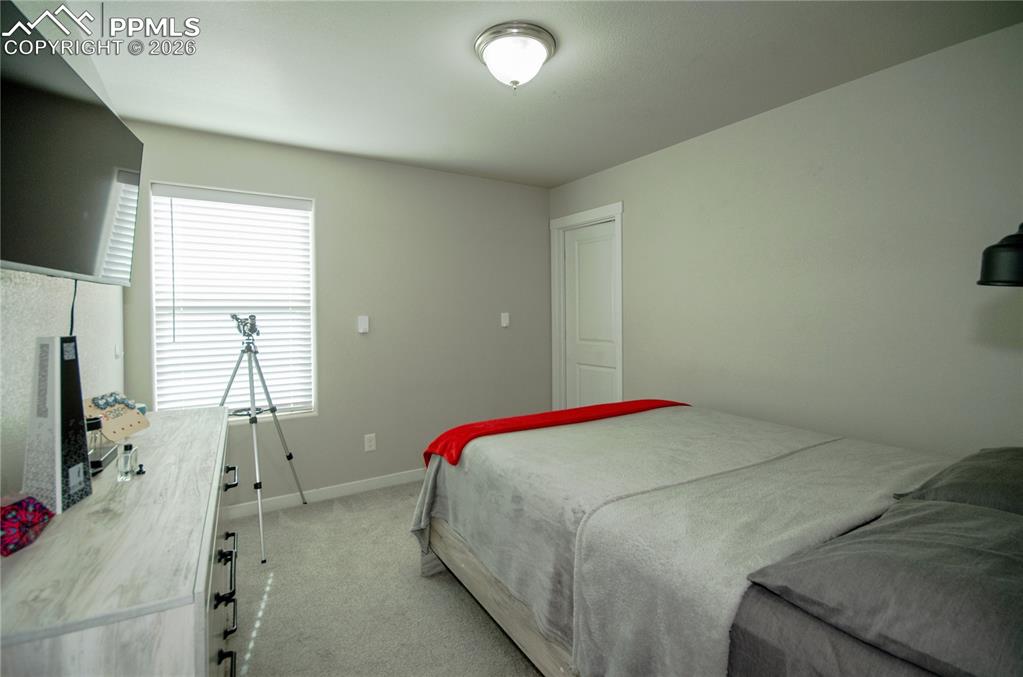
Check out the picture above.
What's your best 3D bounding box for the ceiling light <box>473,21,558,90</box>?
[{"bbox_3d":[0.017,-1.140,1.774,0.340,0.170,0.340,0,4,0],"label":"ceiling light"}]

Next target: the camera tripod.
[{"bbox_3d":[-1.517,0.529,2.463,0.710,1.320,0.630,-3,5,-39],"label":"camera tripod"}]

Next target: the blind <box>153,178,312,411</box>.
[{"bbox_3d":[-1.752,-0.209,2.753,0.870,1.460,0.060,-2,4,-33],"label":"blind"}]

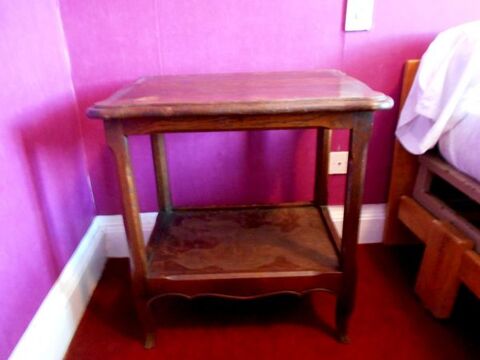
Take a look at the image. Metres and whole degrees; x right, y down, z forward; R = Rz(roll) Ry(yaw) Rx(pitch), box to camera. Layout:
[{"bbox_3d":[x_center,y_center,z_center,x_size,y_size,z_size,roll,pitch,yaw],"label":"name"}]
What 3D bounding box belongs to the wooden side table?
[{"bbox_3d":[0.007,0.081,1.038,0.612,0.690,0.403,-1,24,0],"label":"wooden side table"}]

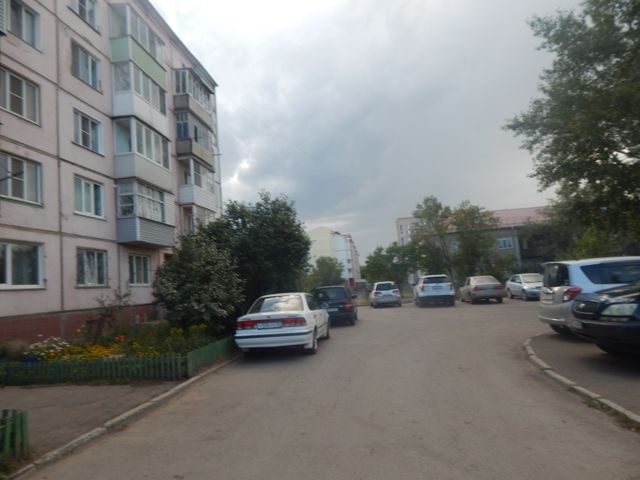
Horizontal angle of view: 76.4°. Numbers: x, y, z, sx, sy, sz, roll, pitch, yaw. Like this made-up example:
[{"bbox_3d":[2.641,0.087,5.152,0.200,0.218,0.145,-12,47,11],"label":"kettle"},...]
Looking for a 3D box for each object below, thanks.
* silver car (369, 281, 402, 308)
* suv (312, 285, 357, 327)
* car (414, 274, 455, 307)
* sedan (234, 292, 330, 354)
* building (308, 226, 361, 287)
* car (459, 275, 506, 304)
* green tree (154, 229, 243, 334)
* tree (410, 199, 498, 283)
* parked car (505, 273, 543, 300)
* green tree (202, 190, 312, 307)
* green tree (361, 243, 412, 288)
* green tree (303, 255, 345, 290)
[{"bbox_3d":[4.011,3.387,25.446,1.705,1.534,4.301,-5,-6,5],"label":"silver car"},{"bbox_3d":[0.597,2.627,16.442,1.685,1.516,4.456,-6,-6,6],"label":"suv"},{"bbox_3d":[6.360,2.857,22.960,1.856,1.674,4.553,-6,-6,11],"label":"car"},{"bbox_3d":[-0.783,2.107,10.659,1.672,1.444,4.185,-6,-6,6],"label":"sedan"},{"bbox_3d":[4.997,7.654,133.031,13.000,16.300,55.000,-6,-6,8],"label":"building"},{"bbox_3d":[8.735,2.720,22.230,1.692,1.426,4.510,-6,-6,11],"label":"car"},{"bbox_3d":[-4.007,1.496,13.555,2.909,3.725,2.763,-6,-6,8],"label":"green tree"},{"bbox_3d":[10.714,0.489,32.034,6.822,7.766,5.117,-6,-6,10],"label":"tree"},{"bbox_3d":[11.549,2.507,22.145,1.699,1.408,4.397,-6,-6,10],"label":"parked car"},{"bbox_3d":[-3.006,0.857,20.052,5.246,6.312,4.984,-6,-6,8],"label":"green tree"},{"bbox_3d":[5.308,2.672,32.855,3.925,4.433,3.533,-6,-6,10],"label":"green tree"},{"bbox_3d":[0.371,3.727,37.816,3.504,4.164,3.329,-6,-6,8],"label":"green tree"}]

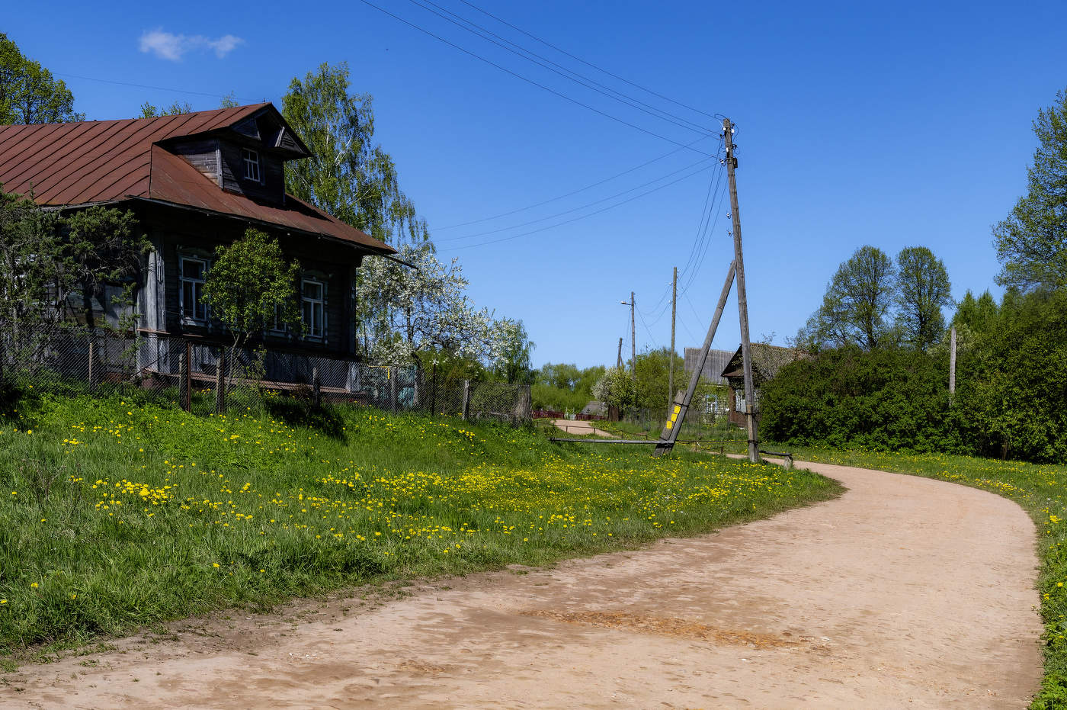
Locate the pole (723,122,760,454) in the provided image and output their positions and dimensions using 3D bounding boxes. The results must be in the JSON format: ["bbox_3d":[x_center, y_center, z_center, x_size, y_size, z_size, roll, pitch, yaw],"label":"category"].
[{"bbox_3d":[4.920,-1.520,35.000,0.250,8.150,0.250,-4,-2,0],"label":"pole"}]

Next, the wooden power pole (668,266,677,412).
[{"bbox_3d":[7.200,-0.550,77.000,0.220,8.100,0.220,2,-2,0],"label":"wooden power pole"}]

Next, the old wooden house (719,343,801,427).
[{"bbox_3d":[14.600,1.800,86.000,6.200,5.000,4.900,1,-2,-26],"label":"old wooden house"}]

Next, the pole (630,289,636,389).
[{"bbox_3d":[6.600,-0.050,98.000,0.220,8.300,0.220,-1,-2,0],"label":"pole"}]

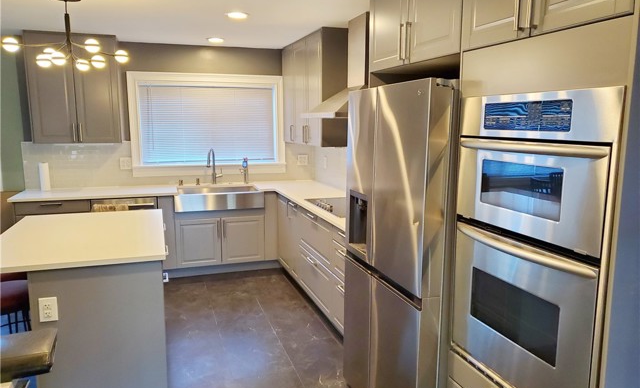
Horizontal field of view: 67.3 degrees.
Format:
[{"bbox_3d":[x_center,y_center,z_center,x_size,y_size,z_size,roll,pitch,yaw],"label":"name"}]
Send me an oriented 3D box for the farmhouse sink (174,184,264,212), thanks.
[{"bbox_3d":[-1.103,0.062,5.212,0.910,0.225,0.520,-2,9,-18],"label":"farmhouse sink"}]

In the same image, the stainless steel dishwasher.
[{"bbox_3d":[-1.996,0.416,5.022,0.606,0.820,0.590,-2,9,-18],"label":"stainless steel dishwasher"}]

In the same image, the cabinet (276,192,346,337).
[{"bbox_3d":[0.173,0.512,4.261,0.615,0.775,2.220,-2,9,-18],"label":"cabinet"}]

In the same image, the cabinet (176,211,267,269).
[{"bbox_3d":[-1.126,0.423,5.328,0.906,0.585,0.590,-2,9,-18],"label":"cabinet"}]

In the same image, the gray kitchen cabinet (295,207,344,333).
[{"bbox_3d":[0.299,0.568,3.885,0.615,0.775,1.420,-2,9,-18],"label":"gray kitchen cabinet"}]

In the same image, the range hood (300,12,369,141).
[{"bbox_3d":[0.245,-1.034,4.006,0.550,0.790,0.890,-2,9,-18],"label":"range hood"}]

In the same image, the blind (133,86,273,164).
[{"bbox_3d":[-1.246,-0.795,5.462,1.493,0.845,0.040,-2,9,-18],"label":"blind"}]

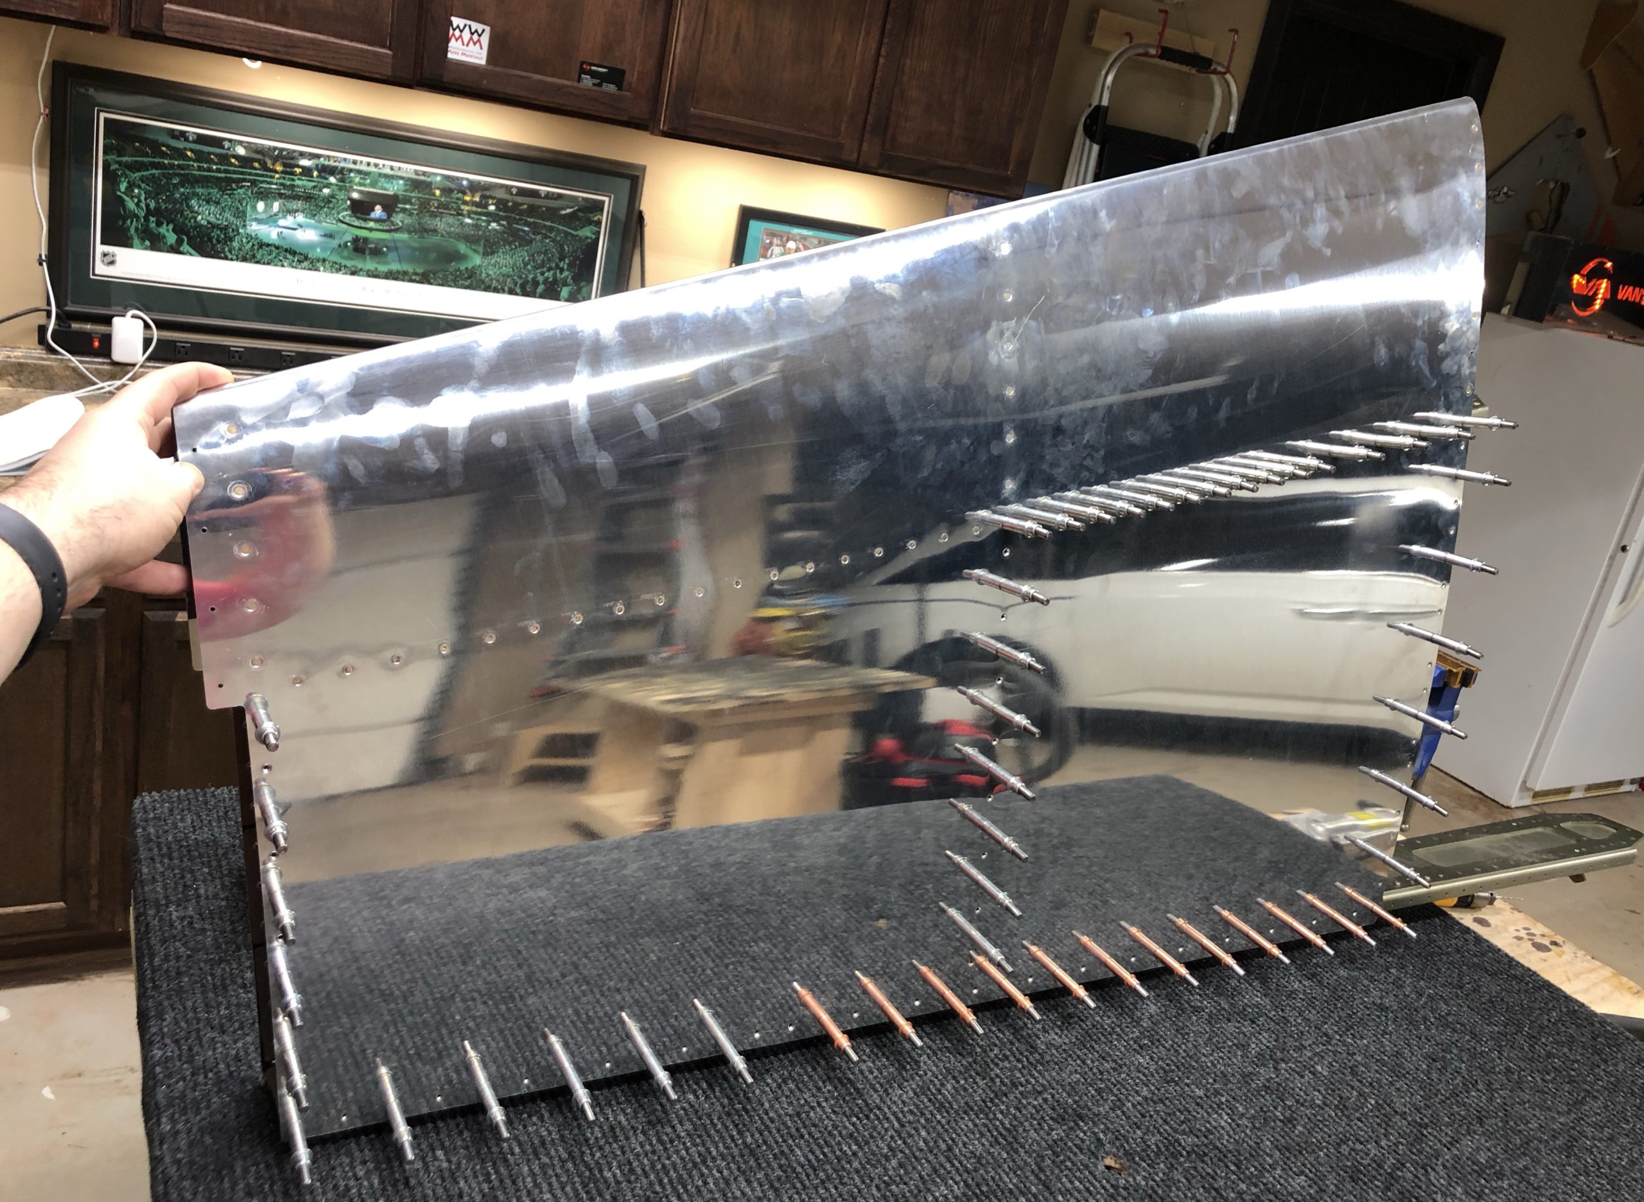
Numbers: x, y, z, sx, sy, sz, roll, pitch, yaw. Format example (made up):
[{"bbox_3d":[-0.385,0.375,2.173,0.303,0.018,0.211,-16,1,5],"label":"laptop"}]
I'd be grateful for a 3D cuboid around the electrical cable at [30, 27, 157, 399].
[{"bbox_3d":[-1.295,-0.680,2.373,0.210,0.610,0.120,1,20,-30],"label":"electrical cable"}]

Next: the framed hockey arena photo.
[{"bbox_3d":[-0.897,-0.731,2.643,1.100,0.450,0.030,1,22,-30],"label":"framed hockey arena photo"}]

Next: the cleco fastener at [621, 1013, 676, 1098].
[{"bbox_3d":[-0.103,0.270,0.791,0.009,0.009,0.079,-1,20,-30],"label":"cleco fastener"}]

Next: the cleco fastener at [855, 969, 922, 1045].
[{"bbox_3d":[0.043,0.268,0.876,0.009,0.009,0.079,-1,20,-30],"label":"cleco fastener"}]

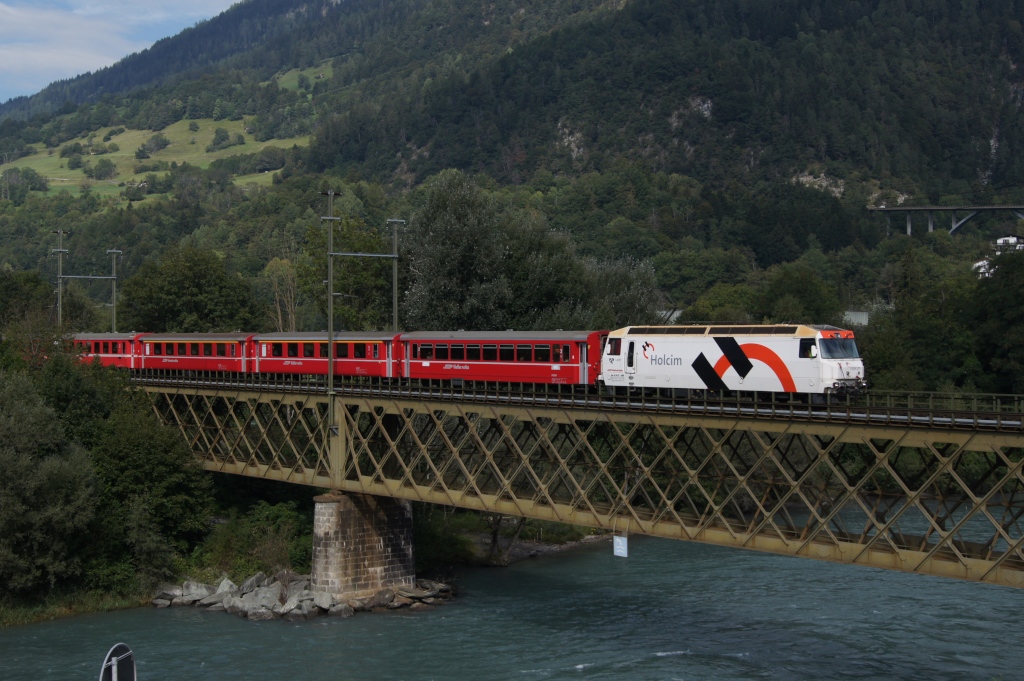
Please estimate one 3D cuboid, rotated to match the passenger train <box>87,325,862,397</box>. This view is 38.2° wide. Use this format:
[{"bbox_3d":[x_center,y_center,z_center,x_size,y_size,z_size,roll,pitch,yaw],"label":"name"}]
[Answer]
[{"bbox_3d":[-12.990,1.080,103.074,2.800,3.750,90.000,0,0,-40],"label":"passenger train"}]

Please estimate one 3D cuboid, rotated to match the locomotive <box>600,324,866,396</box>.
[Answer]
[{"bbox_3d":[10.894,1.080,74.815,2.800,3.750,15.700,0,0,-40],"label":"locomotive"}]

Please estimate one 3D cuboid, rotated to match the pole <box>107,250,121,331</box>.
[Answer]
[{"bbox_3d":[-36.167,-2.618,134.501,1.450,11.240,0.340,0,0,-40],"label":"pole"}]

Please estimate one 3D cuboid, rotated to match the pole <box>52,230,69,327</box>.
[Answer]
[{"bbox_3d":[-40.045,-3.378,131.081,1.650,12.760,0.340,0,0,-40],"label":"pole"}]

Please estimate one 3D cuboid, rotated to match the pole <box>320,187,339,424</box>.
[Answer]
[{"bbox_3d":[-11.965,-2.086,97.856,1.600,15.690,0.340,0,0,-40],"label":"pole"}]

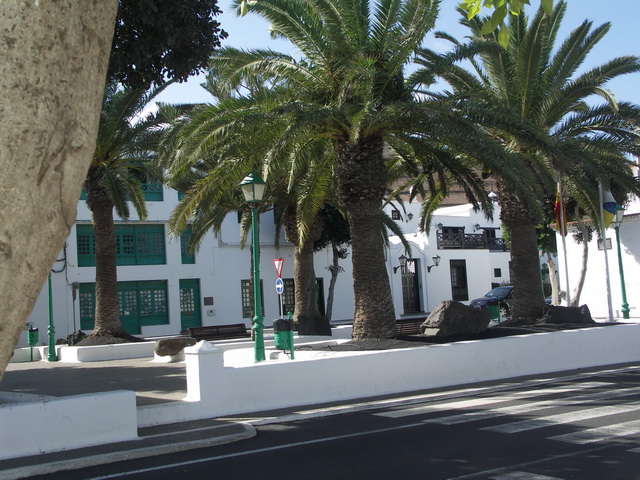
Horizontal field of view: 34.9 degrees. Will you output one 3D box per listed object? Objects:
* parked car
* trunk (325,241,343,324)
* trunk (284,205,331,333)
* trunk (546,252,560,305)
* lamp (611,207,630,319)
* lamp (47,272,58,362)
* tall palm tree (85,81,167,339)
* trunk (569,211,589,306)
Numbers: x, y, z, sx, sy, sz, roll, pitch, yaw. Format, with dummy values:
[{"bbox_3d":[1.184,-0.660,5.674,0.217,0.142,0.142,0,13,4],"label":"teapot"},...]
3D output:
[{"bbox_3d":[9.076,2.930,48.699,4.250,1.550,1.780,-1,-4,-34],"label":"parked car"},{"bbox_3d":[0.531,1.672,40.000,0.680,3.383,0.450,-4,-4,0],"label":"trunk"},{"bbox_3d":[-0.398,0.900,30.000,1.350,3.776,1.300,-4,-4,0],"label":"trunk"},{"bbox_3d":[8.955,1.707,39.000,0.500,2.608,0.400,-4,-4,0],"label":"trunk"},{"bbox_3d":[8.511,0.949,28.800,0.520,3.908,0.520,-4,-4,0],"label":"lamp"},{"bbox_3d":[-8.560,1.874,32.300,0.520,3.970,0.520,-4,-4,0],"label":"lamp"},{"bbox_3d":[-6.836,-1.071,33.500,4.000,8.697,4.000,-4,-4,0],"label":"tall palm tree"},{"bbox_3d":[9.222,0.974,36.000,0.680,3.894,0.500,-4,-4,0],"label":"trunk"}]

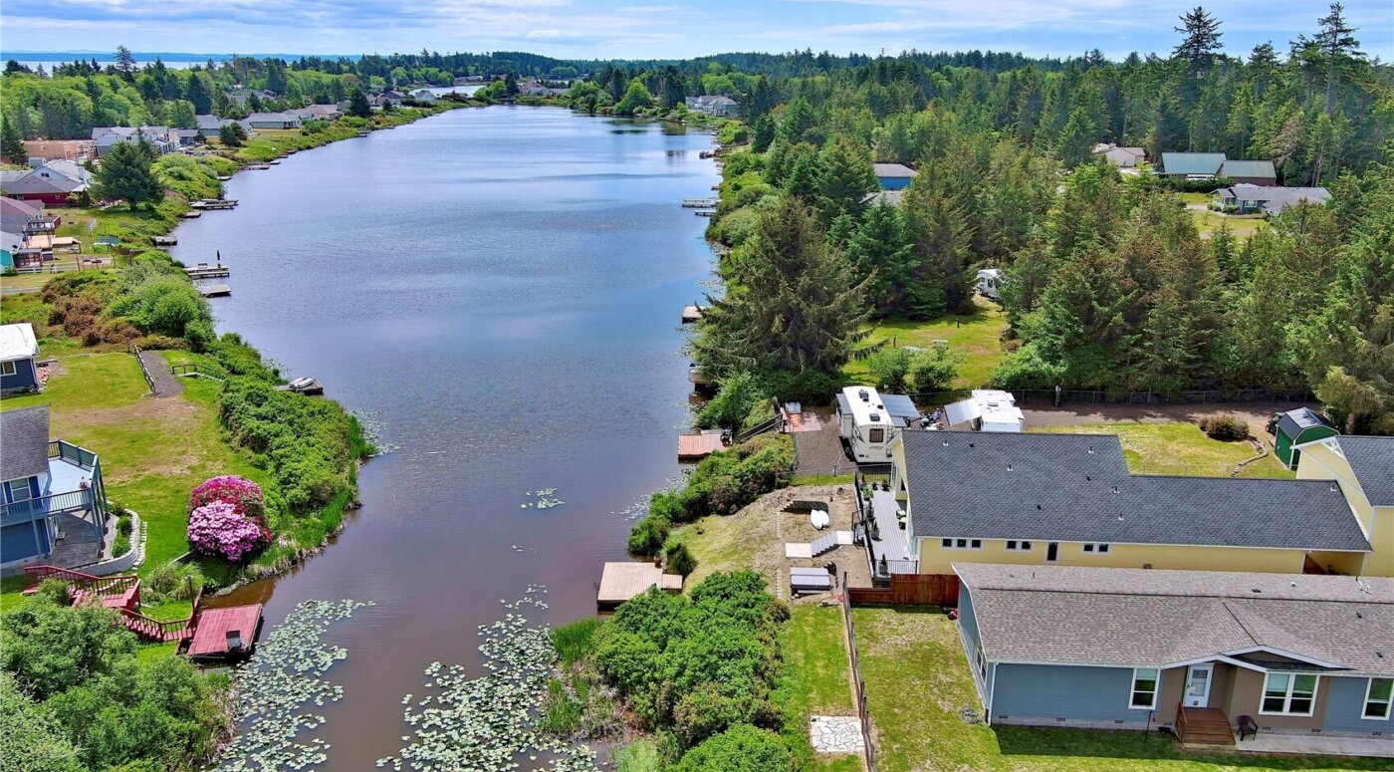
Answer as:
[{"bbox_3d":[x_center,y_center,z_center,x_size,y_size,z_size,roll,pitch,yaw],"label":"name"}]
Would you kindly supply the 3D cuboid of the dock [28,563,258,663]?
[{"bbox_3d":[-29.100,11.590,59.144,12.800,3.700,6.200,-1,16,-3],"label":"dock"}]

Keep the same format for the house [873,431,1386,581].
[{"bbox_3d":[22.832,5.830,64.579,23.600,6.500,14.200,1,16,3],"label":"house"}]

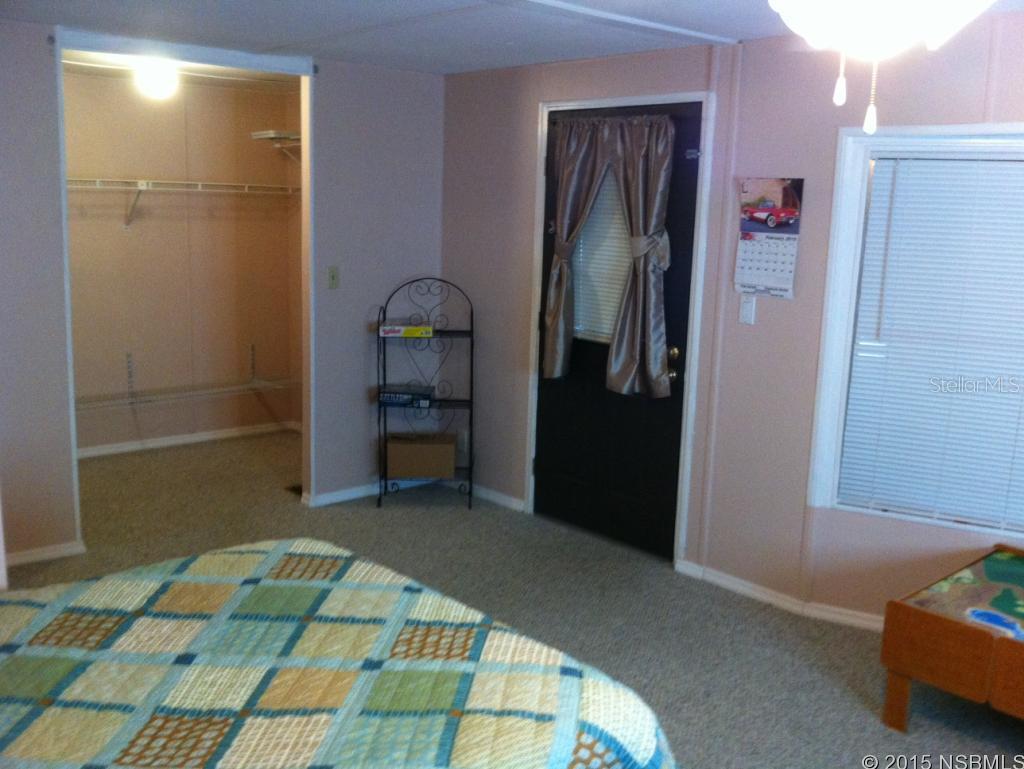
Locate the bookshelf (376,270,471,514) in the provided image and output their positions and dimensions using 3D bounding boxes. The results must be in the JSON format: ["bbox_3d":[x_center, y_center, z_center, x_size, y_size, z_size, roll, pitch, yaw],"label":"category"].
[{"bbox_3d":[-0.417,0.045,5.165,0.455,1.129,0.225,1,10,-1],"label":"bookshelf"}]

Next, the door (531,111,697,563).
[{"bbox_3d":[0.451,-0.246,4.652,0.050,1.935,0.881,-7,14,-41],"label":"door"}]

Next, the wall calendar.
[{"bbox_3d":[0.969,-0.556,3.931,0.012,0.440,0.276,-7,14,-41],"label":"wall calendar"}]

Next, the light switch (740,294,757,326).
[{"bbox_3d":[0.918,-0.290,4.023,0.017,0.115,0.069,-7,14,-41],"label":"light switch"}]

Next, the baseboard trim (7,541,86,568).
[{"bbox_3d":[-1.943,0.703,4.307,0.336,0.060,0.015,-7,14,-41],"label":"baseboard trim"}]

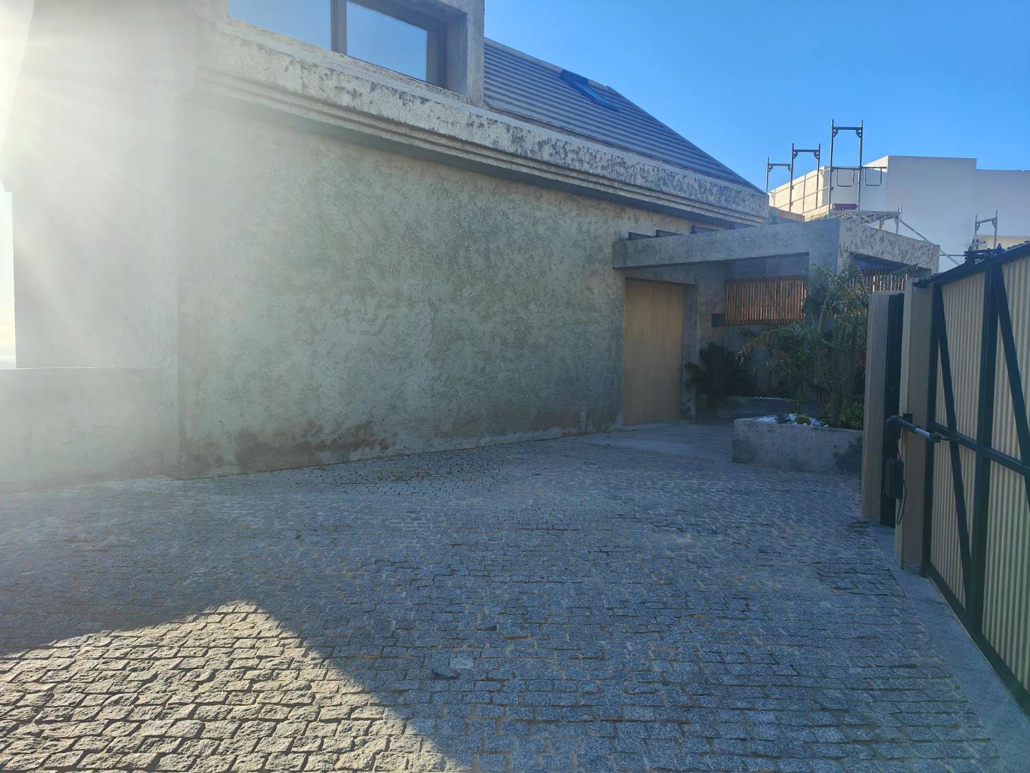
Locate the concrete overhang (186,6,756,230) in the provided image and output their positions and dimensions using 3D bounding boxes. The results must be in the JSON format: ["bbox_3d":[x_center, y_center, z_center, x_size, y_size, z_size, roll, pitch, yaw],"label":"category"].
[{"bbox_3d":[0.823,-3.268,11.017,11.152,0.647,0.637,-3,5,-45],"label":"concrete overhang"}]

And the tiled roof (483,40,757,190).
[{"bbox_3d":[1.045,-5.255,13.620,7.100,0.250,4.850,-3,41,-45],"label":"tiled roof"}]

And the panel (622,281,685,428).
[{"bbox_3d":[2.541,-0.646,13.800,1.940,2.548,0.098,-3,5,-45],"label":"panel"}]

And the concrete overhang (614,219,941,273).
[{"bbox_3d":[4.351,-2.159,12.481,4.087,0.441,3.557,-3,5,-45],"label":"concrete overhang"}]

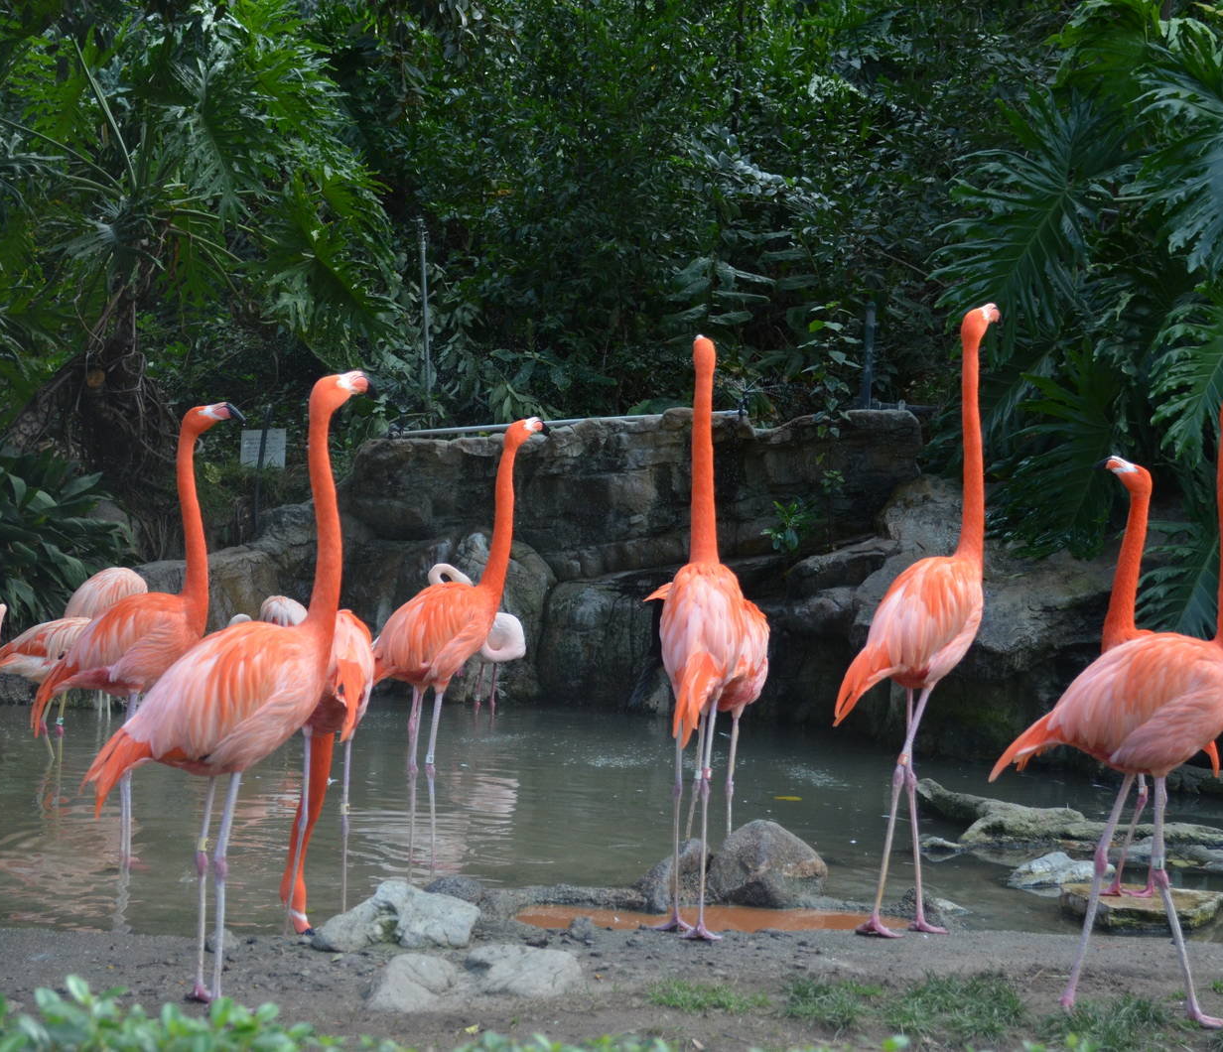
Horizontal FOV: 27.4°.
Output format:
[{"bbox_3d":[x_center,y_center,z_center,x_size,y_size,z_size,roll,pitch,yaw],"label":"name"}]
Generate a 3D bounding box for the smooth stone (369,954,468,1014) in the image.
[{"bbox_3d":[-0.408,0.963,5.270,0.210,0.100,0.190,0,3,0],"label":"smooth stone"}]

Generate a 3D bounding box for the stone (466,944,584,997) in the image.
[{"bbox_3d":[-0.172,0.885,4.980,0.235,0.085,0.200,0,1,0],"label":"stone"}]

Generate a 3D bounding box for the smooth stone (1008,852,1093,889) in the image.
[{"bbox_3d":[1.262,0.972,7.080,0.280,0.100,0.200,0,3,0],"label":"smooth stone"}]

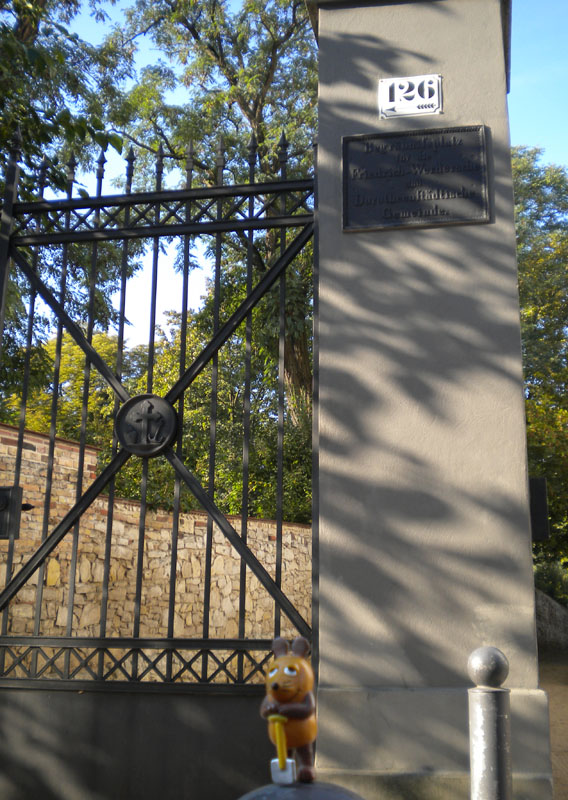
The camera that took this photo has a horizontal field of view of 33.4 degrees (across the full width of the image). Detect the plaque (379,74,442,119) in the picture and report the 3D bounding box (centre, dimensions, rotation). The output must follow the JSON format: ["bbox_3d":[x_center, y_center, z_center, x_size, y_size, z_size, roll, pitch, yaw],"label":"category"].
[{"bbox_3d":[0.558,-1.331,4.177,0.273,0.200,0.015,-2,-15,10],"label":"plaque"}]

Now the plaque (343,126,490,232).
[{"bbox_3d":[0.559,-0.935,4.057,0.611,0.458,0.045,-2,-15,10],"label":"plaque"}]

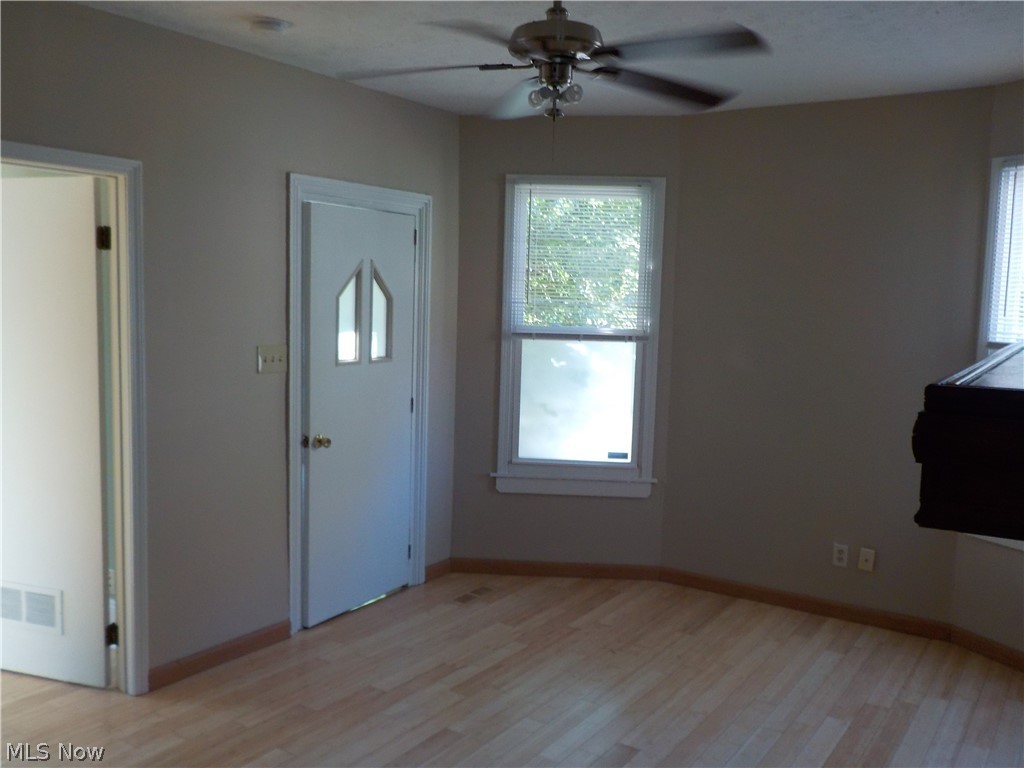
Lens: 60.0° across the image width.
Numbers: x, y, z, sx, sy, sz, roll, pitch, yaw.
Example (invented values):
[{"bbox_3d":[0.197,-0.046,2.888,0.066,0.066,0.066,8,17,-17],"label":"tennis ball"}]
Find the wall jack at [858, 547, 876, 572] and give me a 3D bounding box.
[{"bbox_3d":[1.791,0.888,4.477,0.070,0.112,0.008,5,7,33],"label":"wall jack"}]

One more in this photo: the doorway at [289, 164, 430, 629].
[{"bbox_3d":[-0.771,0.087,4.503,0.125,2.136,1.012,5,7,33],"label":"doorway"}]

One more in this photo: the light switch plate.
[{"bbox_3d":[-1.060,-0.107,3.955,0.012,0.115,0.163,5,7,33],"label":"light switch plate"}]

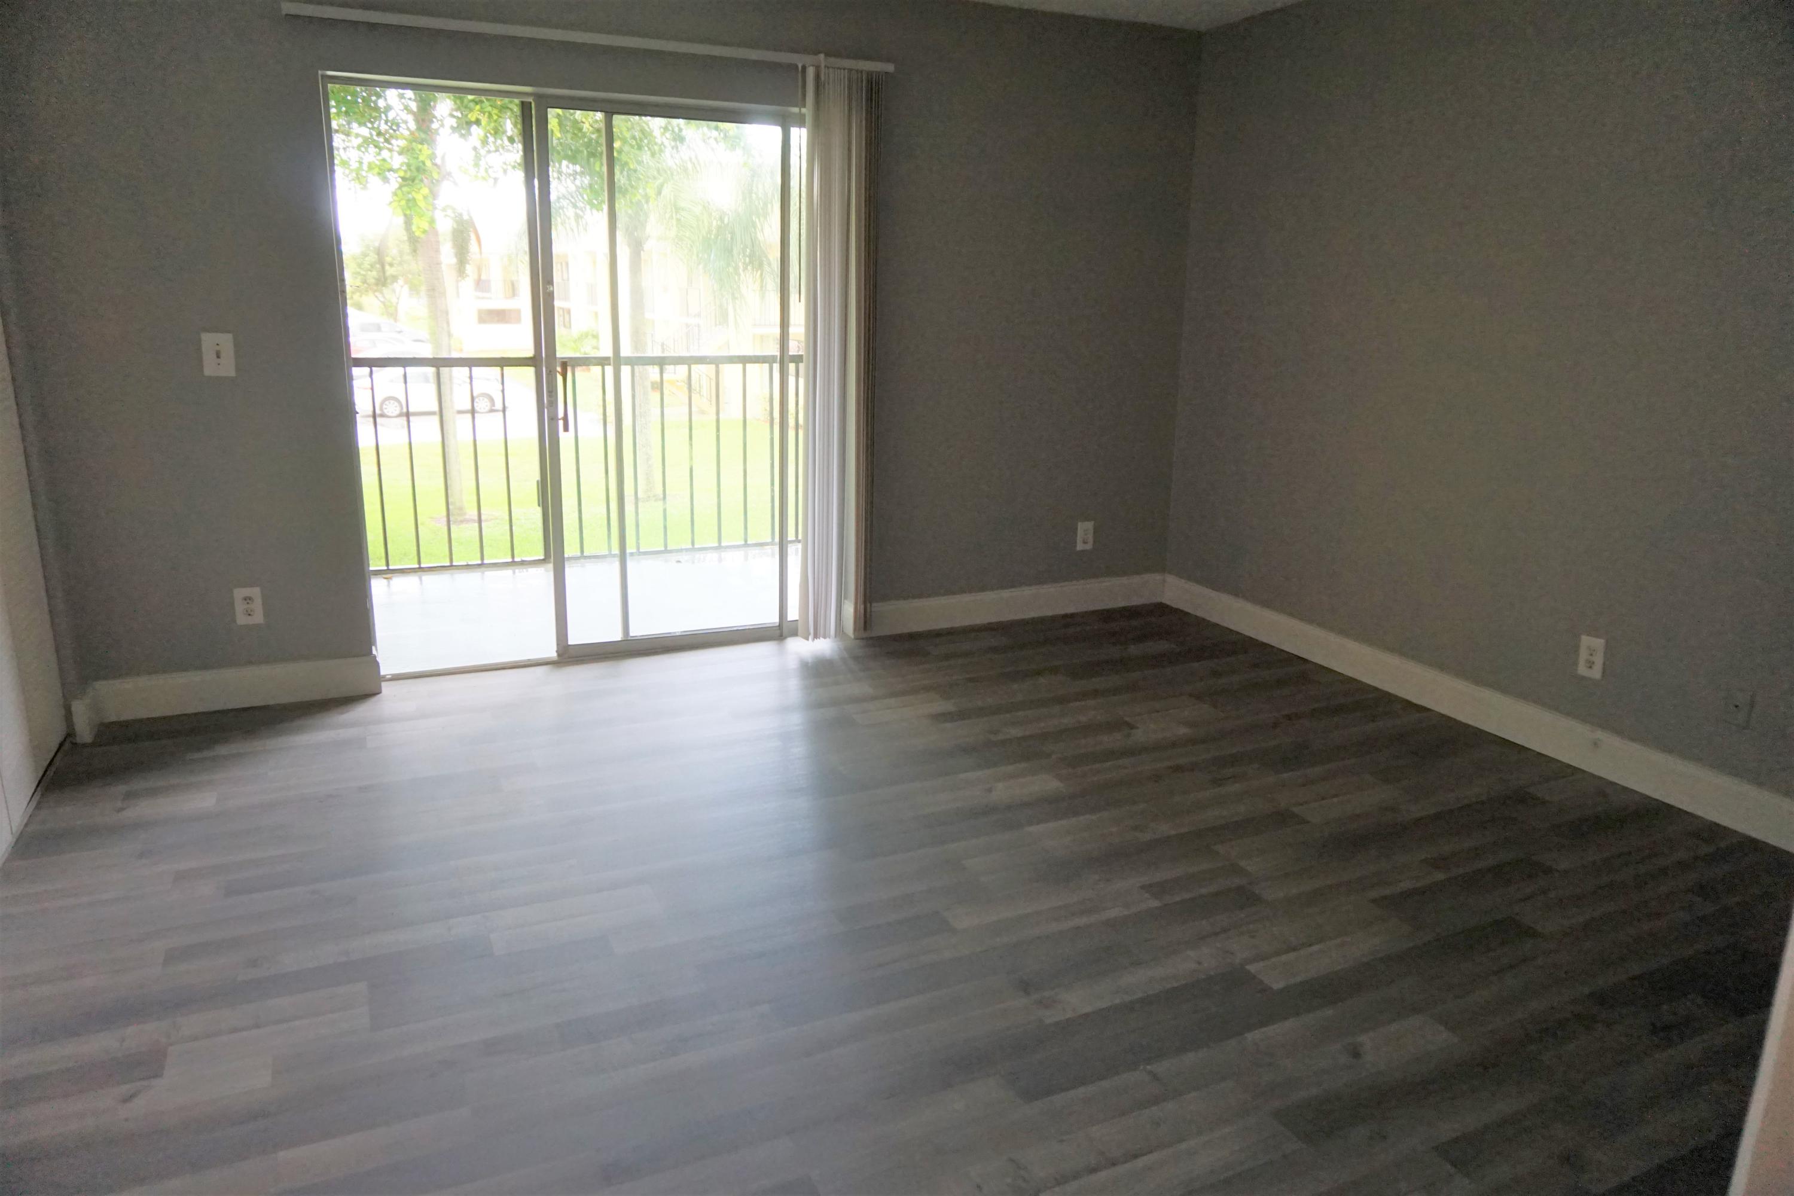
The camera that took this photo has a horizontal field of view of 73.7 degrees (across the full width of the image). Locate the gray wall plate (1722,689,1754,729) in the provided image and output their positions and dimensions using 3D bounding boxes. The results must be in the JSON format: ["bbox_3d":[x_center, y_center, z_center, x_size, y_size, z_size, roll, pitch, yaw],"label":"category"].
[{"bbox_3d":[2.252,0.292,3.200,0.009,0.109,0.070,-5,16,-23],"label":"gray wall plate"}]

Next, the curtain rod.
[{"bbox_3d":[-0.924,-1.845,3.972,1.986,0.031,0.047,-6,16,-24],"label":"curtain rod"}]

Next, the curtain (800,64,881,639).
[{"bbox_3d":[-0.217,-0.882,4.558,0.259,2.129,0.100,-6,16,-24],"label":"curtain"}]

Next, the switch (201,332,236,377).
[{"bbox_3d":[-2.146,-0.768,3.783,0.086,0.130,0.010,-6,16,-24],"label":"switch"}]

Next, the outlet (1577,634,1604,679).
[{"bbox_3d":[2.117,0.182,3.649,0.010,0.121,0.076,-6,16,-24],"label":"outlet"}]

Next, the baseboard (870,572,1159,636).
[{"bbox_3d":[0.538,0.027,5.251,1.567,0.139,0.017,-6,16,-24],"label":"baseboard"}]

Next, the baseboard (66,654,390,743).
[{"bbox_3d":[-2.182,0.324,3.949,0.874,0.139,0.204,-6,16,-24],"label":"baseboard"}]

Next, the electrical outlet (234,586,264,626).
[{"bbox_3d":[-2.161,0.029,3.990,0.077,0.121,0.010,-6,16,-24],"label":"electrical outlet"}]

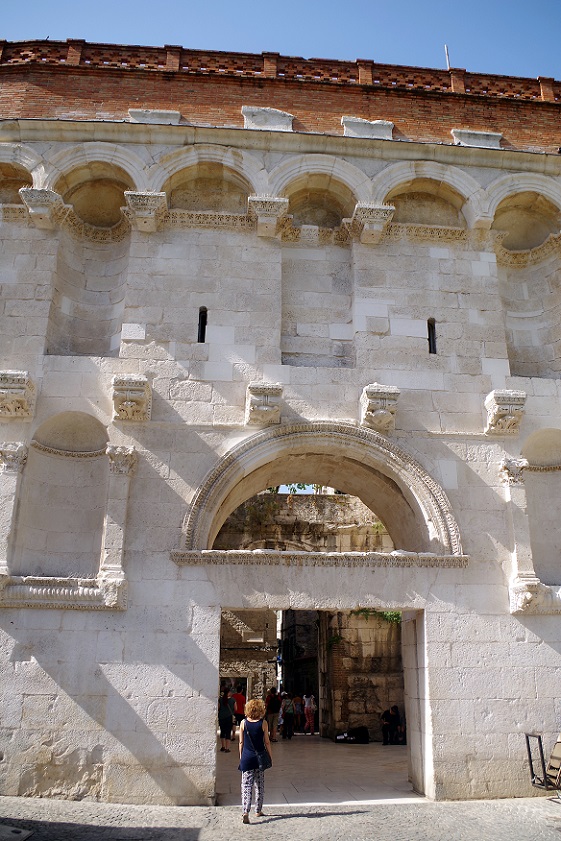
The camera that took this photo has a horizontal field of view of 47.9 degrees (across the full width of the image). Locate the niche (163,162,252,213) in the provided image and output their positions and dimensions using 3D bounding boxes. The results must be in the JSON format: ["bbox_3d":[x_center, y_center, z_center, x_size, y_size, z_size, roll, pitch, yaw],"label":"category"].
[{"bbox_3d":[-1.700,-5.531,14.953,2.070,1.027,0.550,2,-21,-3],"label":"niche"}]

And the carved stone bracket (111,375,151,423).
[{"bbox_3d":[-2.930,-0.408,12.389,0.655,0.726,0.620,2,-19,-5],"label":"carved stone bracket"}]

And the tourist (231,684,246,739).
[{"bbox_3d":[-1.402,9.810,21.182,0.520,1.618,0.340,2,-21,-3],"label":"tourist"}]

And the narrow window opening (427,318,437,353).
[{"bbox_3d":[3.372,-1.829,14.243,0.216,0.913,0.300,2,-21,-3],"label":"narrow window opening"}]

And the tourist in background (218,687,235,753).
[{"bbox_3d":[-1.549,8.445,17.844,0.480,1.620,0.340,2,-19,-5],"label":"tourist in background"}]

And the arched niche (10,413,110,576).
[{"bbox_3d":[-4.274,1.503,12.656,1.687,3.310,0.650,2,-21,-3],"label":"arched niche"}]

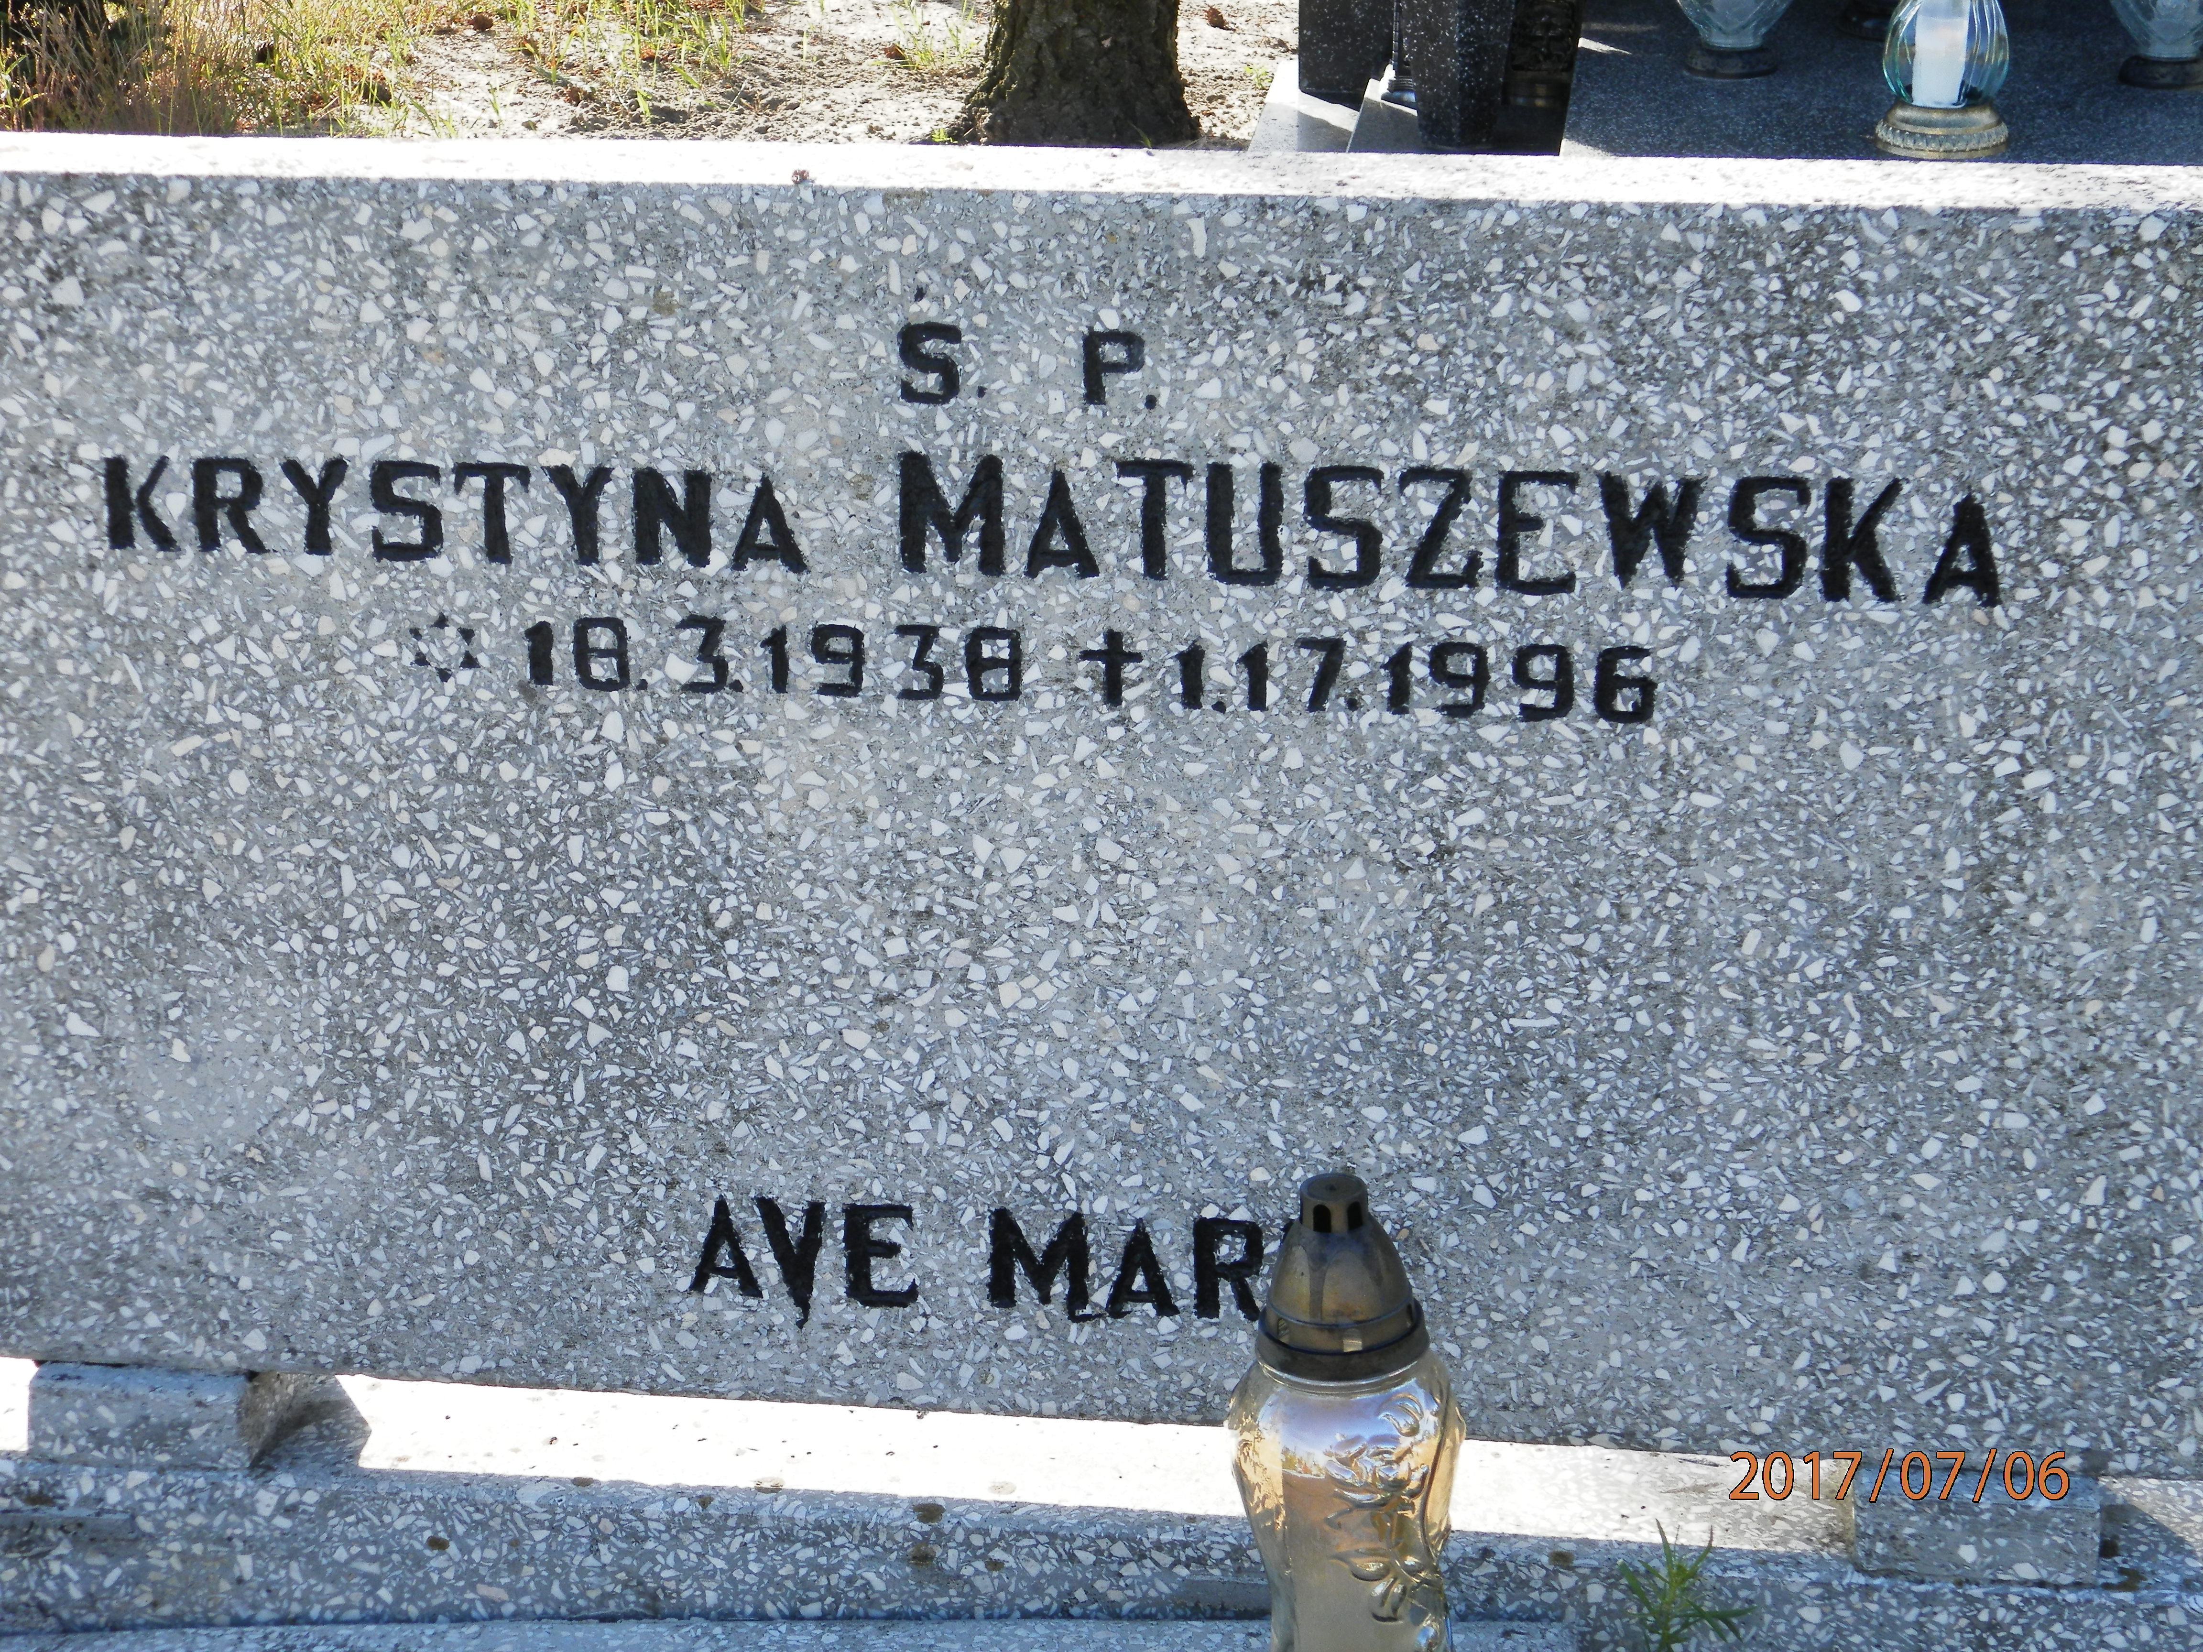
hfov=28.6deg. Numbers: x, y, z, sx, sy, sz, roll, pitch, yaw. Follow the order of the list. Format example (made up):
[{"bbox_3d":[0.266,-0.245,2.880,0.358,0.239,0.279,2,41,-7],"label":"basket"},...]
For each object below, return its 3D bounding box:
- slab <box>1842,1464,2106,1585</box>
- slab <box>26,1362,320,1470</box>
[{"bbox_3d":[0.373,0.277,1.851,0.099,0.041,0.097,2,25,7],"label":"slab"},{"bbox_3d":[-0.422,0.245,1.959,0.101,0.041,0.097,2,25,7],"label":"slab"}]

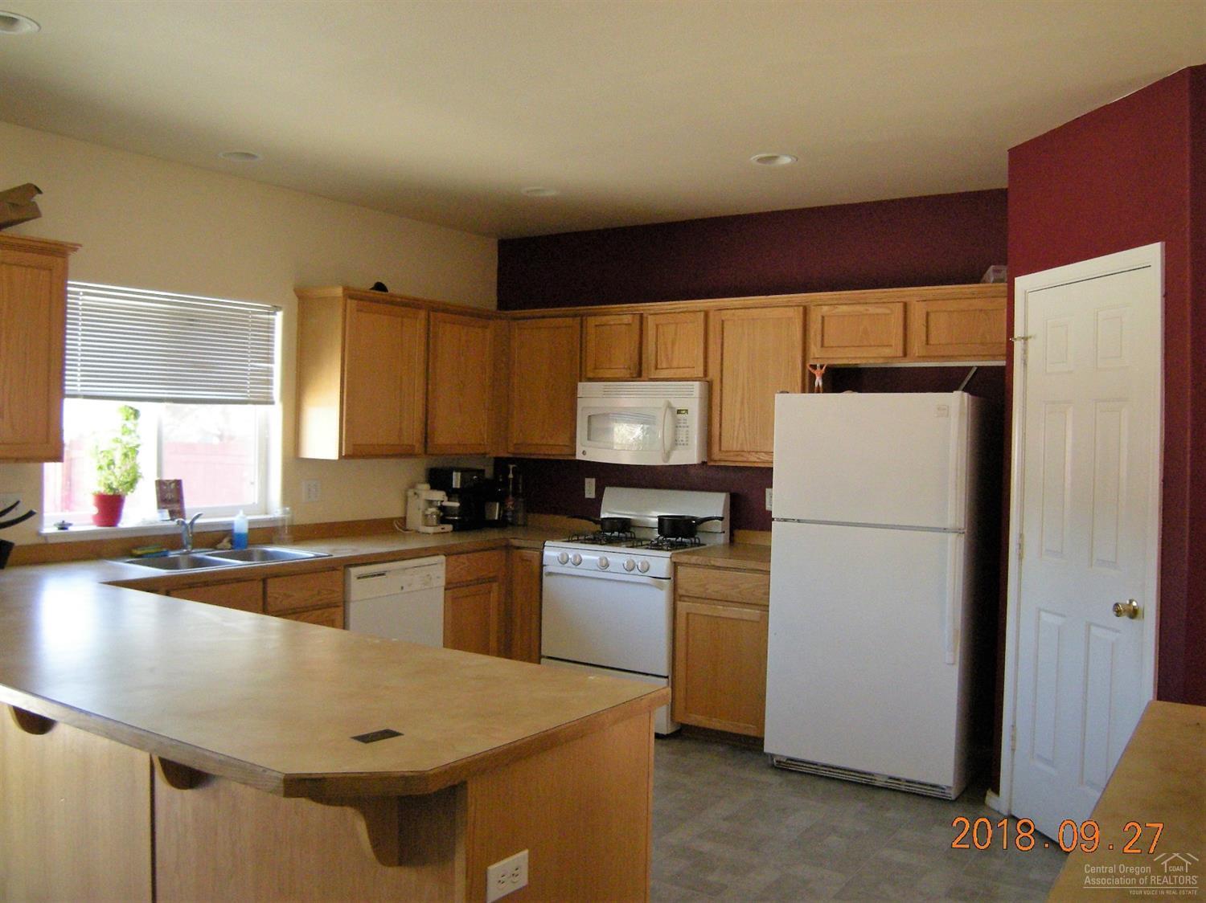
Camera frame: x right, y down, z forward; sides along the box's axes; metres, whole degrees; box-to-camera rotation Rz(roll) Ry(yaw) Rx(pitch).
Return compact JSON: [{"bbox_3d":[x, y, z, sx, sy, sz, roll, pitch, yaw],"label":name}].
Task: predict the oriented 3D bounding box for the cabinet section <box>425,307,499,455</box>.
[{"bbox_3d":[-0.897,-0.385,5.442,0.330,0.780,0.583,2,2,34],"label":"cabinet section"}]

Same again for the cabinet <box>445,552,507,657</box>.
[{"bbox_3d":[-0.914,0.881,5.188,0.610,0.780,0.460,2,1,34],"label":"cabinet"}]

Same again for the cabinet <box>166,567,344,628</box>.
[{"bbox_3d":[-1.640,0.879,4.122,0.610,0.780,0.880,2,1,34],"label":"cabinet"}]

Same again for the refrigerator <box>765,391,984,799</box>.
[{"bbox_3d":[1.241,0.576,4.366,0.791,1.656,0.710,2,2,29],"label":"refrigerator"}]

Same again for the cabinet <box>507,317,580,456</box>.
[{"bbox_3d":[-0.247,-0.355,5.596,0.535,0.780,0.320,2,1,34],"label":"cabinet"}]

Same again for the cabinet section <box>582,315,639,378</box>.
[{"bbox_3d":[0.132,-0.570,5.361,0.399,0.365,0.330,2,2,34],"label":"cabinet section"}]

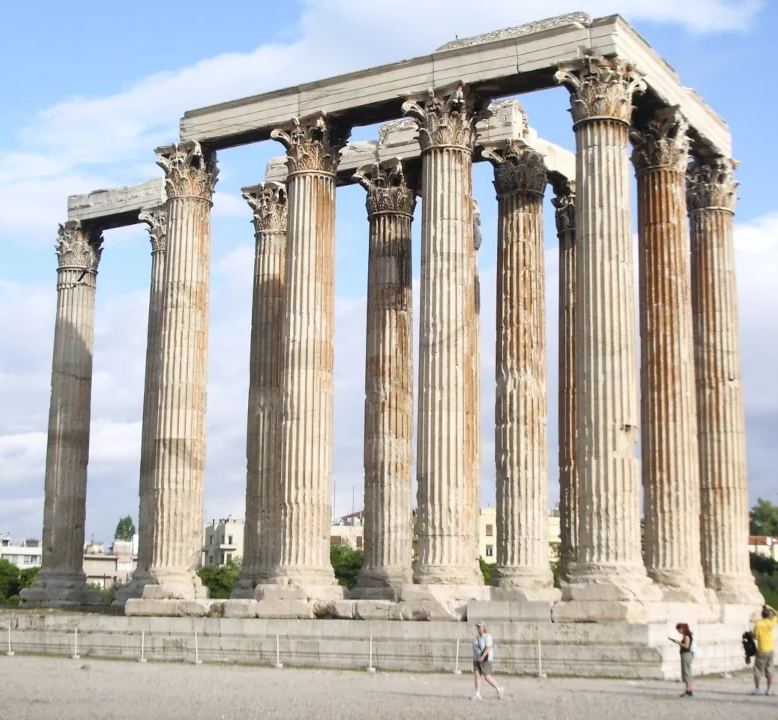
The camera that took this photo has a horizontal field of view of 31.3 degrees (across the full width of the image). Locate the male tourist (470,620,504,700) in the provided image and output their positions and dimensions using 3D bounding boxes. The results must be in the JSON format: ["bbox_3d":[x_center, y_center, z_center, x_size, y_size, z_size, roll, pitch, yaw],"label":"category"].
[{"bbox_3d":[2.114,6.514,30.131,0.700,1.660,0.520,2,-10,-7],"label":"male tourist"}]

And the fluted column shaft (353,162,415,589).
[{"bbox_3d":[0.051,0.526,53.042,2.250,16.950,2.250,-6,-12,31],"label":"fluted column shaft"}]

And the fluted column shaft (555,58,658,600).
[{"bbox_3d":[6.666,-1.091,42.731,2.250,16.700,2.250,-5,-11,30],"label":"fluted column shaft"}]

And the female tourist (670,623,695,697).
[{"bbox_3d":[6.641,6.795,31.429,0.600,1.630,0.500,-1,-10,6],"label":"female tourist"}]

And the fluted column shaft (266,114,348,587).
[{"bbox_3d":[-2.796,-0.195,48.269,2.250,16.700,2.250,-5,-11,30],"label":"fluted column shaft"}]

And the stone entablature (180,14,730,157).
[{"bbox_3d":[2.656,-8.722,52.309,17.300,1.650,11.750,-5,-11,30],"label":"stone entablature"}]

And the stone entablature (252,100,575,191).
[{"bbox_3d":[1.605,-7.979,56.352,11.500,1.650,6.550,-5,-11,30],"label":"stone entablature"}]

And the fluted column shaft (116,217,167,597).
[{"bbox_3d":[-9.411,1.635,58.670,2.350,17.200,2.350,-6,-12,31],"label":"fluted column shaft"}]

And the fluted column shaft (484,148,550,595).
[{"bbox_3d":[4.782,0.008,50.222,2.250,16.750,2.250,-6,-12,31],"label":"fluted column shaft"}]

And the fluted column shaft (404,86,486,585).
[{"bbox_3d":[1.932,-0.900,45.608,2.300,16.800,2.300,-6,-12,31],"label":"fluted column shaft"}]

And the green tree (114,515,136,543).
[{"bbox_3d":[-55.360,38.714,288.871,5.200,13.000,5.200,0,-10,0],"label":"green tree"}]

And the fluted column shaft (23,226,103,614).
[{"bbox_3d":[-14.142,2.103,61.500,2.500,17.300,2.500,-6,-12,31],"label":"fluted column shaft"}]

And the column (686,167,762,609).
[{"bbox_3d":[12.376,0.587,52.217,2.250,16.700,2.250,-5,-11,30],"label":"column"}]

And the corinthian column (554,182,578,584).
[{"bbox_3d":[7.645,1.035,54.986,2.250,16.700,2.250,-5,-11,30],"label":"corinthian column"}]

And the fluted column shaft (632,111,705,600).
[{"bbox_3d":[9.512,-0.386,47.380,2.300,17.100,2.300,-6,-12,31],"label":"fluted column shaft"}]

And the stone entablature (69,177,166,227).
[{"bbox_3d":[-11.462,-6.951,61.321,5.450,1.350,1.950,-5,-11,30],"label":"stone entablature"}]

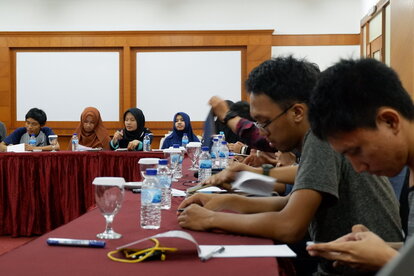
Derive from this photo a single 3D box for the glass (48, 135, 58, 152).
[{"bbox_3d":[-1.458,0.047,7.100,0.084,0.160,0.084,0,2,5],"label":"glass"}]

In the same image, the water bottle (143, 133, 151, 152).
[{"bbox_3d":[-0.569,0.043,7.080,0.058,0.170,0.058,0,2,5],"label":"water bottle"}]

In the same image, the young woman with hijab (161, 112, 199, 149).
[{"bbox_3d":[-0.277,0.295,7.800,0.470,1.150,0.750,0,2,9],"label":"young woman with hijab"}]

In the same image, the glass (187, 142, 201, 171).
[{"bbox_3d":[-0.078,0.114,4.580,0.084,0.160,0.084,0,2,5],"label":"glass"}]

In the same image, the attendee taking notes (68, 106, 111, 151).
[{"bbox_3d":[-1.157,0.286,7.420,0.480,1.190,0.750,0,2,3],"label":"attendee taking notes"}]

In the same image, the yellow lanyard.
[{"bbox_3d":[-0.151,0.256,1.745,0.158,0.030,0.180,0,2,5],"label":"yellow lanyard"}]

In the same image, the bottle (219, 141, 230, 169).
[{"bbox_3d":[0.112,0.106,4.690,0.058,0.170,0.058,0,2,5],"label":"bottle"}]

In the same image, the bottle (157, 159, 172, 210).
[{"bbox_3d":[-0.148,0.162,2.580,0.058,0.170,0.058,0,2,5],"label":"bottle"}]

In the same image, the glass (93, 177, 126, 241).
[{"bbox_3d":[-0.266,0.182,2.030,0.084,0.160,0.084,0,2,5],"label":"glass"}]

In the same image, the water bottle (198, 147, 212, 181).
[{"bbox_3d":[-0.007,0.133,3.680,0.058,0.170,0.058,0,2,5],"label":"water bottle"}]

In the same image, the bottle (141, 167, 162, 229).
[{"bbox_3d":[-0.160,0.174,2.160,0.058,0.170,0.058,0,2,5],"label":"bottle"}]

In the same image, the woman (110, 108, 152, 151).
[{"bbox_3d":[-0.750,0.291,7.420,0.480,1.180,0.750,0,2,11],"label":"woman"}]

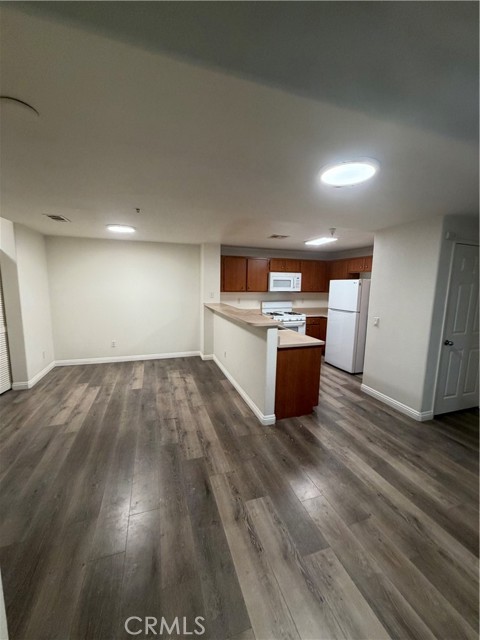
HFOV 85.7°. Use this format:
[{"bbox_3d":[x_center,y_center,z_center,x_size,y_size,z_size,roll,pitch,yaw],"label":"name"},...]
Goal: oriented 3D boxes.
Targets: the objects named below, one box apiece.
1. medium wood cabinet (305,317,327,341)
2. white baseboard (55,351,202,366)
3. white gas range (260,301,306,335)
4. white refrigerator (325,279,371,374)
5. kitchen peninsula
[{"bbox_3d":[1.567,0.343,6.110,0.507,0.893,0.614,-2,8,-18],"label":"medium wood cabinet"},{"bbox_3d":[-2.163,0.787,5.261,2.731,0.105,0.016,-2,8,-18],"label":"white baseboard"},{"bbox_3d":[0.970,0.216,5.848,0.772,1.192,0.685,-2,8,-18],"label":"white gas range"},{"bbox_3d":[2.264,0.097,5.027,0.735,1.695,0.743,-2,8,-18],"label":"white refrigerator"},{"bbox_3d":[0.144,0.430,4.204,0.977,1.178,2.690,-2,8,-18],"label":"kitchen peninsula"}]

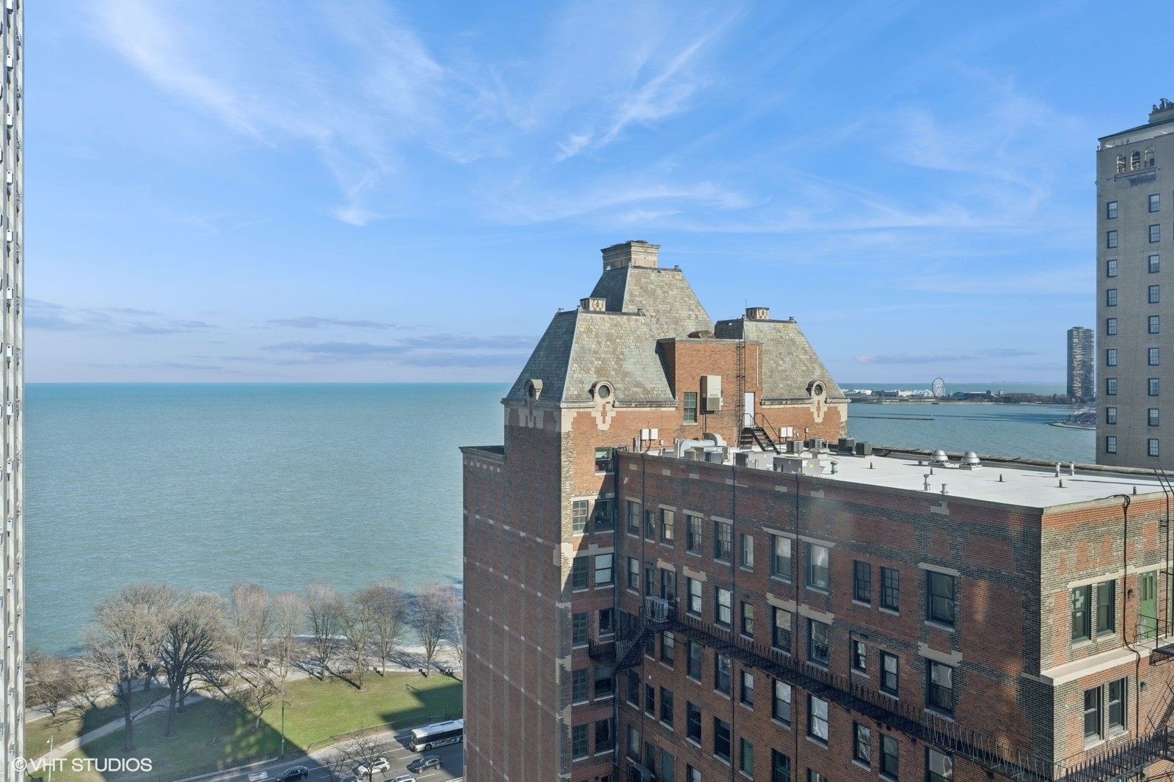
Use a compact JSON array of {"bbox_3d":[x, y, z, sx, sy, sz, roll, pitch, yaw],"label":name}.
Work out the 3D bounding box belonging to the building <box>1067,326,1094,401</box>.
[{"bbox_3d":[1301.953,-70.518,2150.000,62.000,197.000,60.000,0,1,31],"label":"building"}]

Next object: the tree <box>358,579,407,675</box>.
[{"bbox_3d":[-39.693,46.249,159.045,8.505,19.218,8.505,0,1,0],"label":"tree"}]

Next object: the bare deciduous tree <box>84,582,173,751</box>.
[{"bbox_3d":[-76.543,46.931,135.849,14.849,26.398,14.404,0,1,0],"label":"bare deciduous tree"}]

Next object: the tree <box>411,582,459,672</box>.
[{"bbox_3d":[-30.054,46.608,159.049,9.026,18.500,9.026,0,1,0],"label":"tree"}]

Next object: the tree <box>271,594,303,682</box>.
[{"bbox_3d":[-59.968,50.169,163.326,6.622,19.165,6.423,0,1,0],"label":"tree"}]

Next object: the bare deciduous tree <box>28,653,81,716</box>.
[{"bbox_3d":[-92.093,50.691,140.835,9.223,10.825,9.223,0,1,0],"label":"bare deciduous tree"}]

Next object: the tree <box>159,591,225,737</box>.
[{"bbox_3d":[-65.495,44.586,132.762,10.865,23.252,10.865,0,1,0],"label":"tree"}]

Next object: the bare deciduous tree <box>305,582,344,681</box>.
[{"bbox_3d":[-50.645,46.303,157.104,7.372,19.162,7.372,0,1,0],"label":"bare deciduous tree"}]

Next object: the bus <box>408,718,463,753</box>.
[{"bbox_3d":[-23.776,58.535,139.163,12.200,3.100,2.570,0,1,-29],"label":"bus"}]

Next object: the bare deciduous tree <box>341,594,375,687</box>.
[{"bbox_3d":[-45.668,50.114,162.842,6.969,19.289,6.760,0,1,0],"label":"bare deciduous tree"}]

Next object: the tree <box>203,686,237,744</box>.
[{"bbox_3d":[-62.545,55.397,138.706,6.091,9.389,5.908,0,1,0],"label":"tree"}]

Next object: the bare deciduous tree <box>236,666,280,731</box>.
[{"bbox_3d":[-58.264,54.675,144.142,7.790,10.683,7.556,0,1,0],"label":"bare deciduous tree"}]

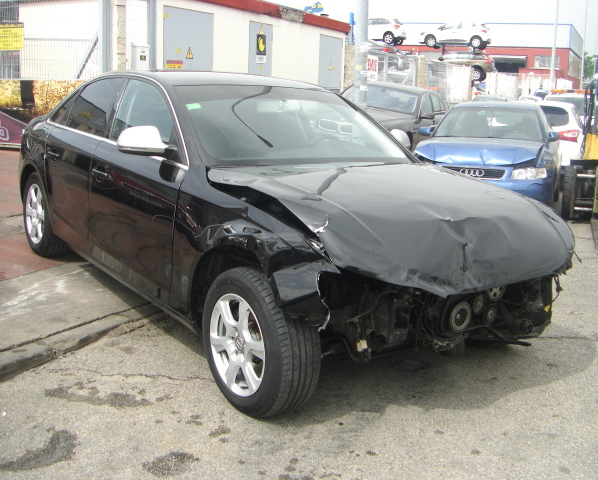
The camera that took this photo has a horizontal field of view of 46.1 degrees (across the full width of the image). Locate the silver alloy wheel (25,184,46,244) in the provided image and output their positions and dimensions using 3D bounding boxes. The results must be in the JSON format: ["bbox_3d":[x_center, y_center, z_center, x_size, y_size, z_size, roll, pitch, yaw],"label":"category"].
[{"bbox_3d":[-1.838,-0.184,5.088,0.190,0.440,0.440,-5,15,-36],"label":"silver alloy wheel"}]

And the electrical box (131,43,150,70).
[{"bbox_3d":[-3.091,-3.499,13.800,0.320,0.660,0.200,-9,15,-43],"label":"electrical box"}]

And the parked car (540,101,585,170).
[{"bbox_3d":[4.982,-2.322,15.224,1.800,1.520,4.300,5,12,16],"label":"parked car"}]

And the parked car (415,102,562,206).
[{"bbox_3d":[2.701,-1.220,9.892,1.760,1.420,4.120,6,12,20],"label":"parked car"}]

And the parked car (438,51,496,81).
[{"bbox_3d":[8.685,-9.507,38.500,4.500,1.620,1.820,8,13,28],"label":"parked car"}]

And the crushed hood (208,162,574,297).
[{"bbox_3d":[0.467,-0.109,3.298,1.470,0.370,1.140,-5,15,-36],"label":"crushed hood"}]

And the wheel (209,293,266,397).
[{"bbox_3d":[-0.190,0.424,2.898,0.190,0.440,0.440,-5,15,-36],"label":"wheel"}]

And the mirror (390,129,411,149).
[{"bbox_3d":[0.624,-0.634,4.481,0.250,0.160,0.140,-5,15,-36],"label":"mirror"}]

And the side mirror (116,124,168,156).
[{"bbox_3d":[-0.786,-0.486,3.455,0.250,0.160,0.140,-5,15,-36],"label":"side mirror"}]

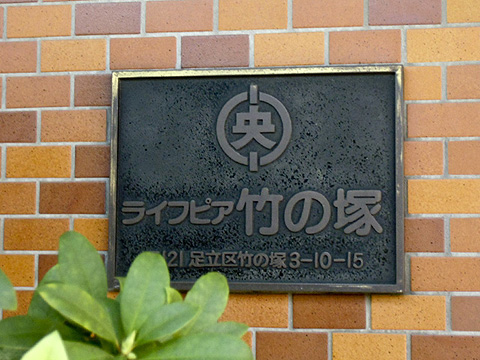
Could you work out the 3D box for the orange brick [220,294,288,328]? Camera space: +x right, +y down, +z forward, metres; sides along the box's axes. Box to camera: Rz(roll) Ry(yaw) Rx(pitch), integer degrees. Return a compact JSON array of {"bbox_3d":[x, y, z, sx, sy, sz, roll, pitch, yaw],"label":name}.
[{"bbox_3d":[0.020,0.176,1.280,0.096,0.044,0.025,-1,-3,9],"label":"orange brick"}]

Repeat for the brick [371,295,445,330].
[{"bbox_3d":[0.221,0.174,1.250,0.096,0.044,0.025,-1,-3,9],"label":"brick"}]

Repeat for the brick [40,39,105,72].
[{"bbox_3d":[-0.233,-0.175,1.339,0.096,0.044,0.025,-1,-3,9],"label":"brick"}]

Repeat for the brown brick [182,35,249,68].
[{"bbox_3d":[-0.032,-0.177,1.309,0.096,0.044,0.025,-1,-3,9],"label":"brown brick"}]

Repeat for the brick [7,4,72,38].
[{"bbox_3d":[-0.284,-0.225,1.349,0.096,0.044,0.025,-1,-3,9],"label":"brick"}]

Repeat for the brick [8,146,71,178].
[{"bbox_3d":[-0.282,-0.024,1.337,0.096,0.044,0.025,-1,-3,9],"label":"brick"}]

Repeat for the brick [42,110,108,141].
[{"bbox_3d":[-0.232,-0.074,1.333,0.096,0.044,0.025,-1,-3,9],"label":"brick"}]

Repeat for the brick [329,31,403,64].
[{"bbox_3d":[0.170,-0.178,1.278,0.096,0.044,0.025,-1,-3,9],"label":"brick"}]

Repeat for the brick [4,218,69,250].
[{"bbox_3d":[-0.283,0.077,1.332,0.096,0.044,0.025,-1,-3,9],"label":"brick"}]

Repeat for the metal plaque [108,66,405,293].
[{"bbox_3d":[0.020,0.000,1.270,0.396,0.299,0.020,-1,-3,9],"label":"metal plaque"}]

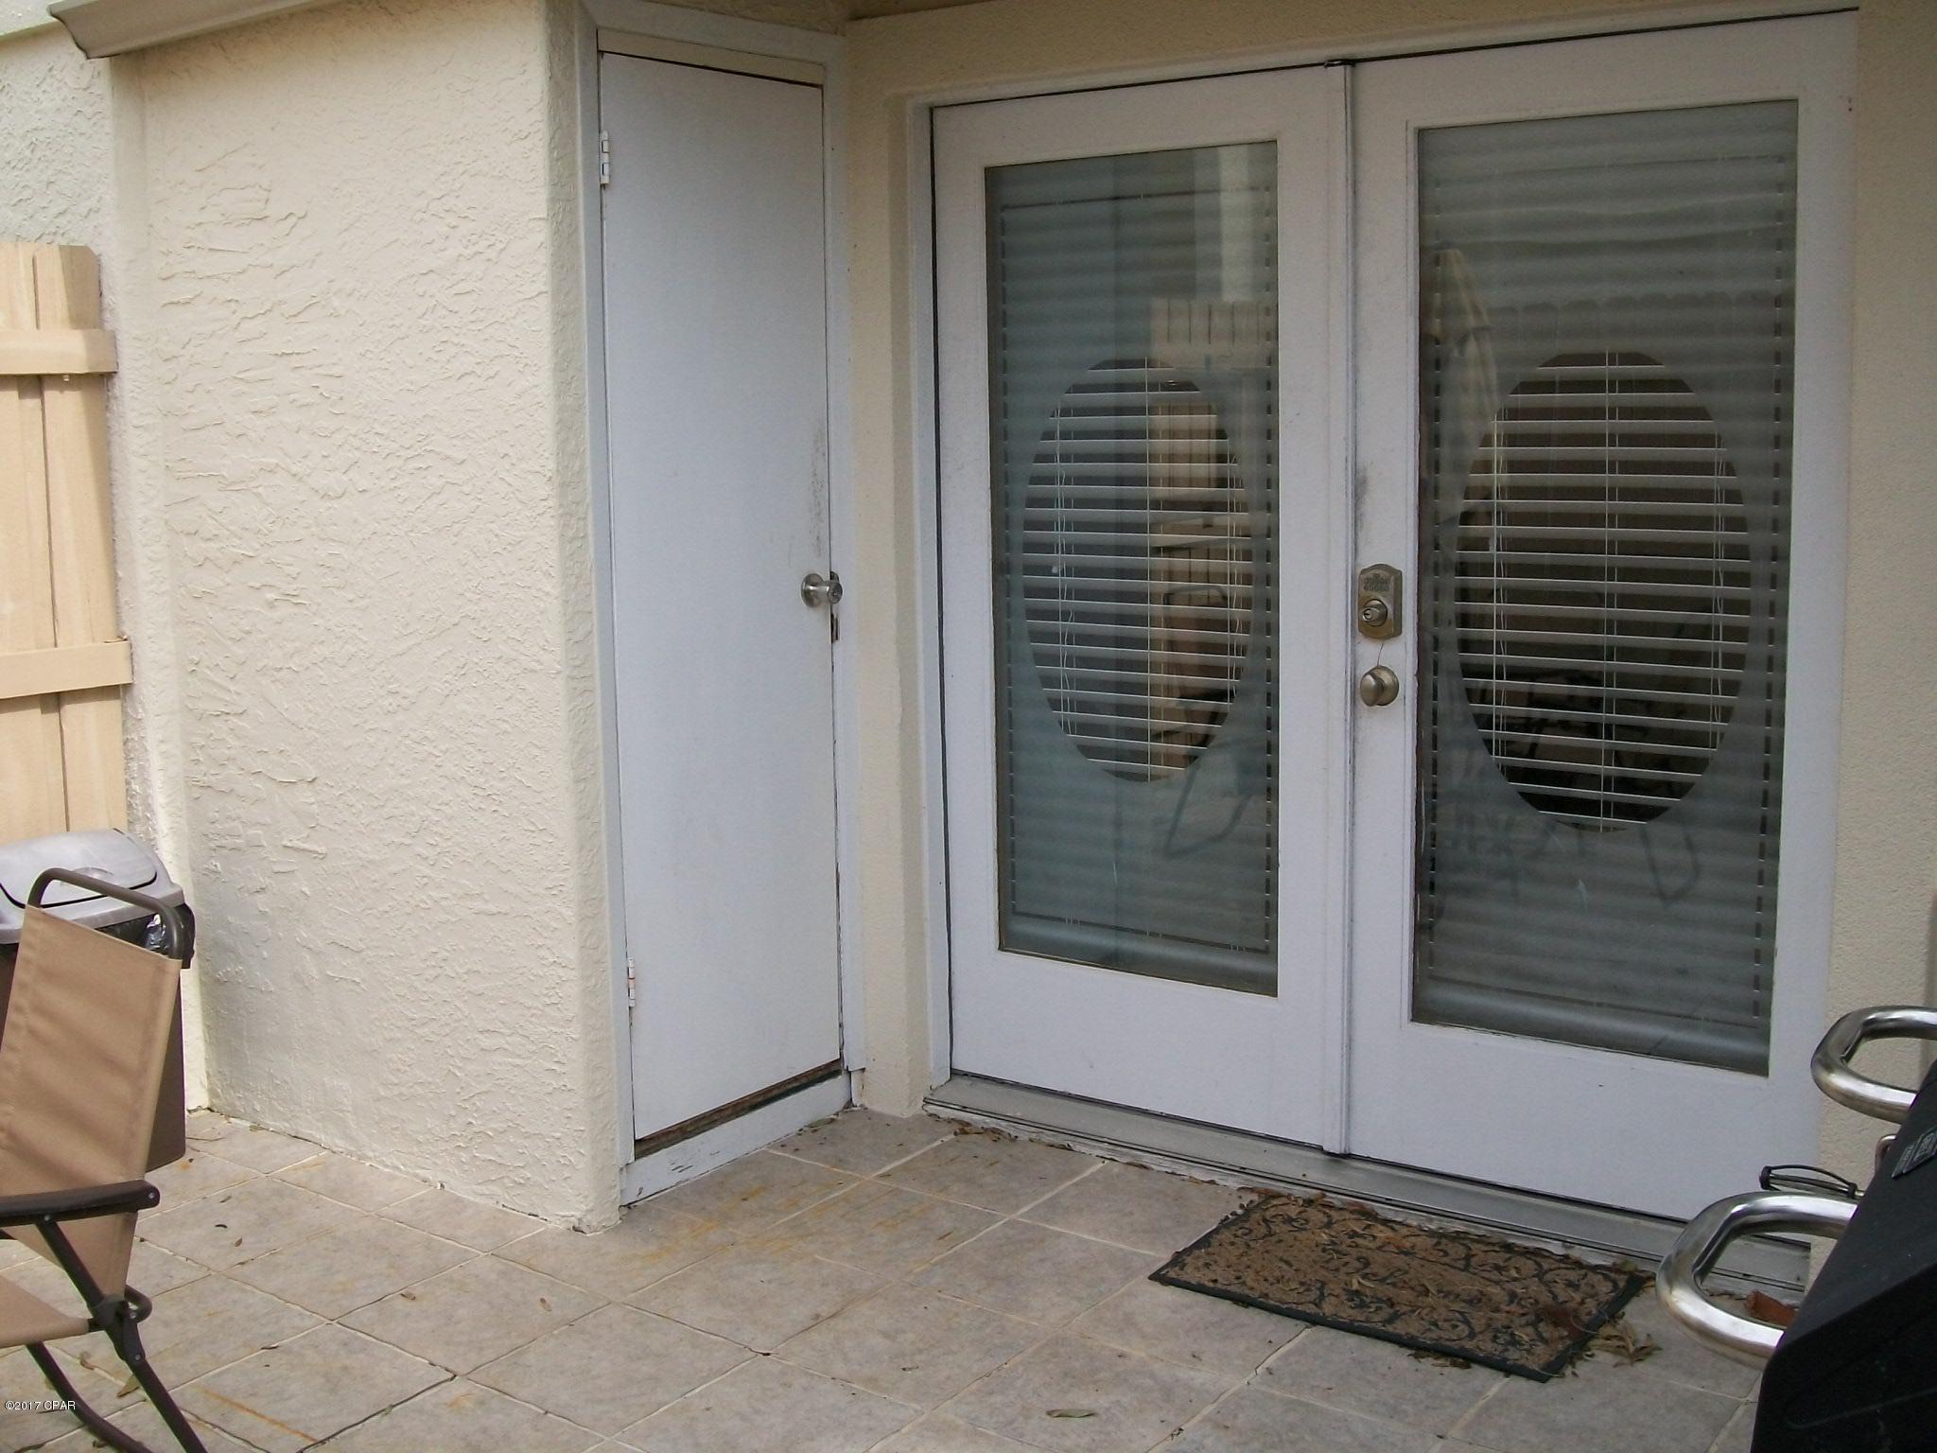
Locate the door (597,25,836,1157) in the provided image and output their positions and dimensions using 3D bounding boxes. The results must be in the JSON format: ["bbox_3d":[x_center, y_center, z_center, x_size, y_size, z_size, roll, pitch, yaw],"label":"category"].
[{"bbox_3d":[-0.481,-0.251,3.954,0.045,2.030,0.610,5,10,37],"label":"door"}]

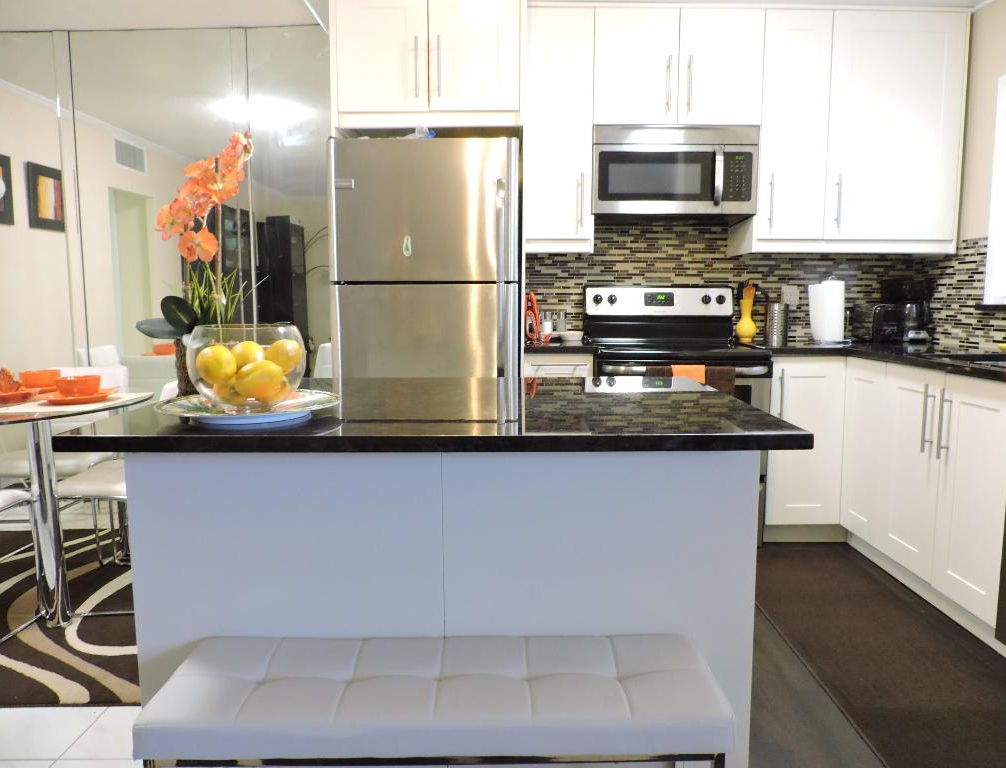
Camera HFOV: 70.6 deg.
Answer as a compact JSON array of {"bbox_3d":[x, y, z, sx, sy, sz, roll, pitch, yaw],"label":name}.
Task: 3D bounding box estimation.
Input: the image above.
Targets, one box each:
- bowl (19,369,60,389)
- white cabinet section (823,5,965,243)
[{"bbox_3d":[-1.791,-0.018,2.756,0.143,0.064,0.143,0,7,0],"label":"bowl"},{"bbox_3d":[1.780,-1.190,3.409,0.598,1.012,0.360,0,7,0],"label":"white cabinet section"}]

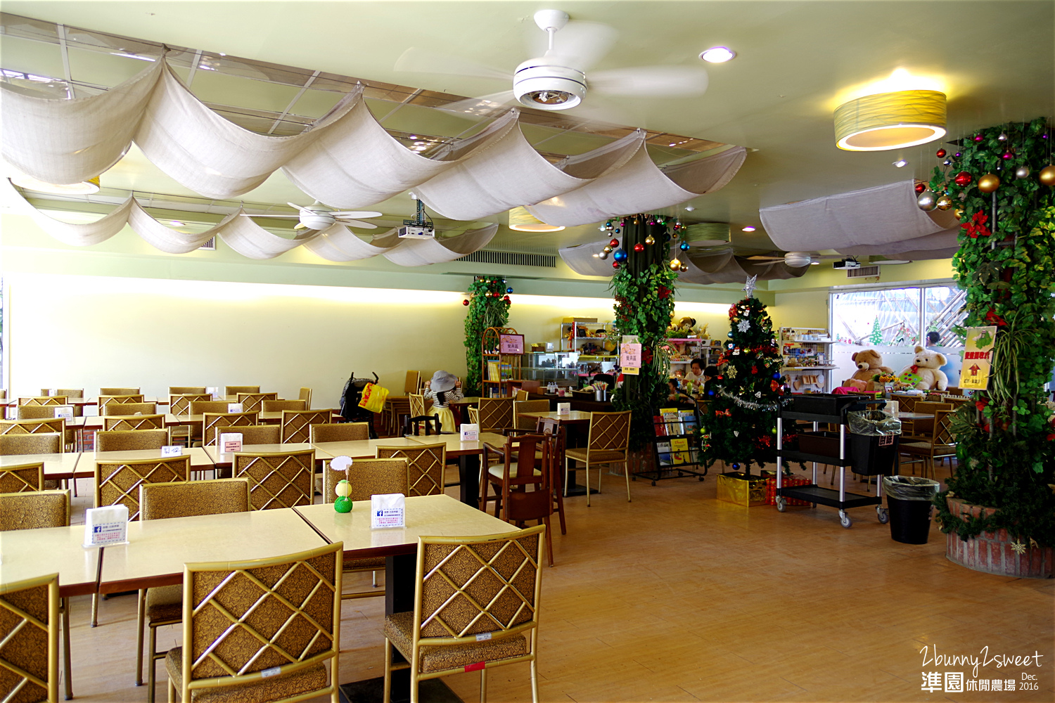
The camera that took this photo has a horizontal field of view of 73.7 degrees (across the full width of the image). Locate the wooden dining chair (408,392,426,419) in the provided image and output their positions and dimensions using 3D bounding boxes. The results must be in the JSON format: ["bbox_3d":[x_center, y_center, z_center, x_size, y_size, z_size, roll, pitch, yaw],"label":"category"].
[{"bbox_3d":[-1.121,0.930,8.352,0.500,0.843,0.460,1,1,-29],"label":"wooden dining chair"}]

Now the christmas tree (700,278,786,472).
[{"bbox_3d":[2.143,0.281,6.710,1.000,2.020,1.000,1,1,-29],"label":"christmas tree"}]

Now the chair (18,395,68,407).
[{"bbox_3d":[-5.405,0.917,7.894,0.460,0.860,0.530,0,0,-28],"label":"chair"}]

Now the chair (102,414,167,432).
[{"bbox_3d":[-3.380,0.966,6.054,0.460,0.869,0.510,0,1,-29],"label":"chair"}]

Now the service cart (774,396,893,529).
[{"bbox_3d":[2.583,0.914,6.025,0.480,1.020,0.820,1,1,-29],"label":"service cart"}]

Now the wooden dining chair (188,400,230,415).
[{"bbox_3d":[-3.138,0.959,7.065,0.460,0.869,0.510,0,1,-28],"label":"wooden dining chair"}]

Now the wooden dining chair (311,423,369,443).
[{"bbox_3d":[-1.291,0.957,4.995,0.460,0.843,0.500,1,1,-26],"label":"wooden dining chair"}]

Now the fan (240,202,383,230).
[{"bbox_3d":[-1.939,-1.367,6.500,1.380,0.440,1.380,0,0,-30],"label":"fan"}]

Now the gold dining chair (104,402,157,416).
[{"bbox_3d":[-3.748,0.929,6.635,0.460,0.855,0.510,1,1,-29],"label":"gold dining chair"}]

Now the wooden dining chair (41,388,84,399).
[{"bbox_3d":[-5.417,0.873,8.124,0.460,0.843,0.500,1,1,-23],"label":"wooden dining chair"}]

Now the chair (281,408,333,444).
[{"bbox_3d":[-2.026,0.935,6.377,0.460,0.843,0.500,1,1,-25],"label":"chair"}]

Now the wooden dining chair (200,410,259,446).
[{"bbox_3d":[-2.694,0.951,6.344,0.460,0.860,0.530,0,0,-28],"label":"wooden dining chair"}]

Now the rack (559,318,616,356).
[{"bbox_3d":[1.142,0.447,12.979,0.910,1.880,0.460,0,0,-30],"label":"rack"}]

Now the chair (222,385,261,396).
[{"bbox_3d":[-3.780,0.904,9.413,0.460,0.855,0.510,1,1,-29],"label":"chair"}]

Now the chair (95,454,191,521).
[{"bbox_3d":[-2.172,1.002,3.987,0.460,0.869,0.510,0,1,-28],"label":"chair"}]

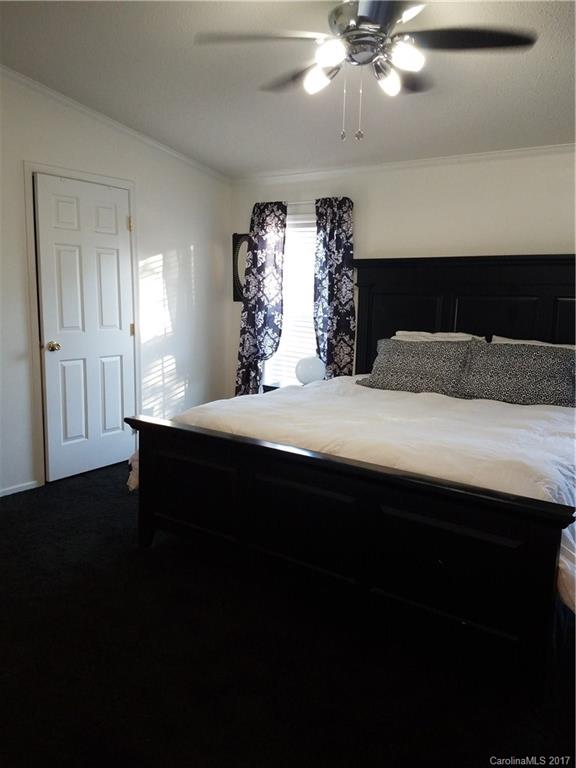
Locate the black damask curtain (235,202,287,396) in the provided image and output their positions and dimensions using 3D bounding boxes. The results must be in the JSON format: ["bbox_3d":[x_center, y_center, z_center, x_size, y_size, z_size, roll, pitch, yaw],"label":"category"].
[{"bbox_3d":[-0.248,-0.559,5.107,0.525,1.998,0.130,7,12,33],"label":"black damask curtain"}]

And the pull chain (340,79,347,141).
[{"bbox_3d":[0.225,-1.105,2.308,0.022,0.248,0.022,7,12,33],"label":"pull chain"}]

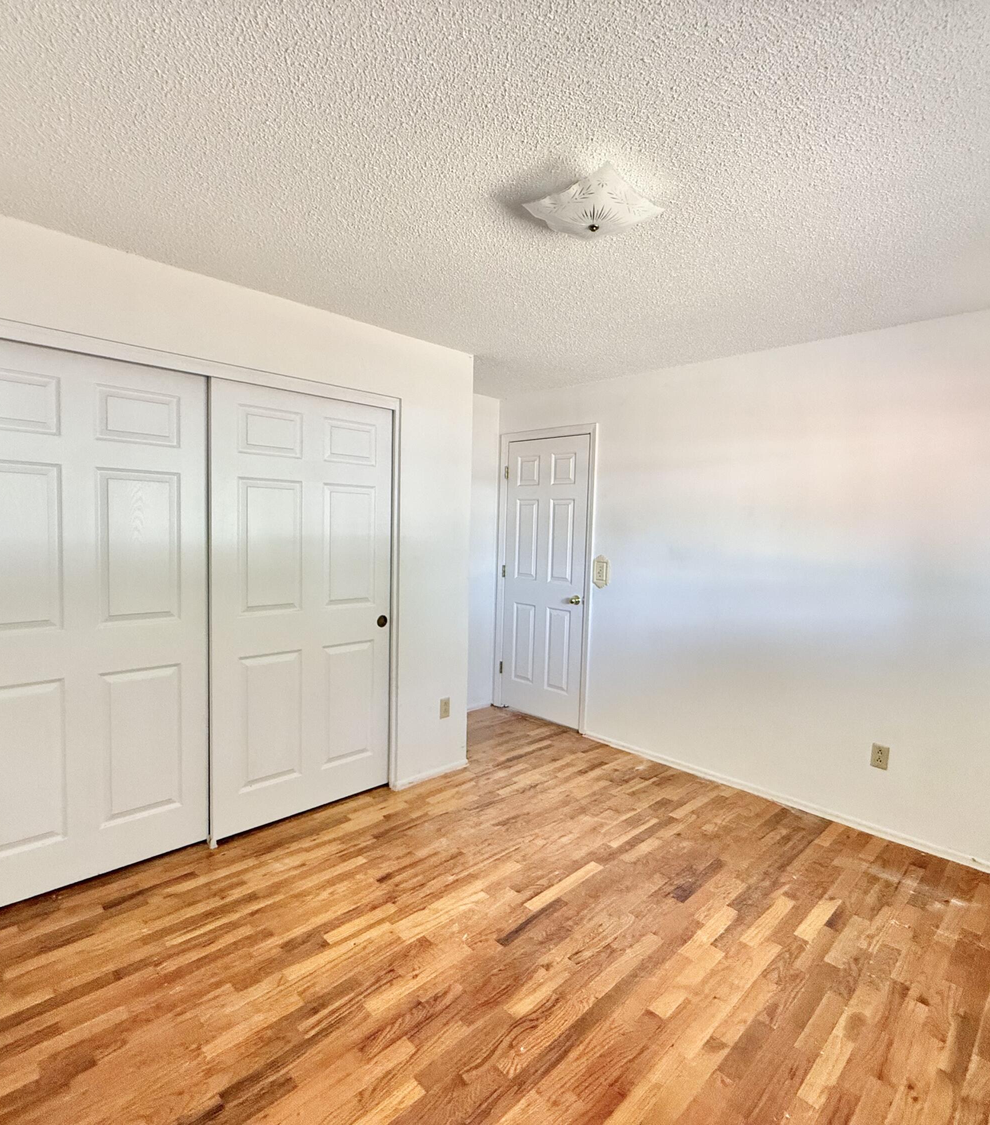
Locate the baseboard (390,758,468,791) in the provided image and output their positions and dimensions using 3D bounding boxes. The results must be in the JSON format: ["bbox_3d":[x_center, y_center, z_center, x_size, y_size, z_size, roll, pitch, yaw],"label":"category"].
[{"bbox_3d":[-0.364,1.208,3.465,0.560,0.045,0.020,-2,5,-44],"label":"baseboard"}]

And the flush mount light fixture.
[{"bbox_3d":[0.291,-1.022,1.770,0.305,0.115,0.305,-2,5,-44],"label":"flush mount light fixture"}]

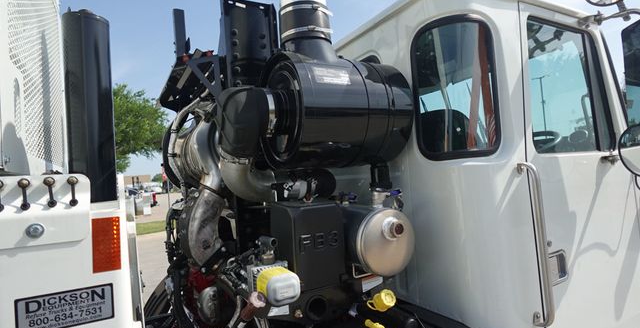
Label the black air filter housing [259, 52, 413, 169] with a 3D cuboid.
[{"bbox_3d":[0.043,-0.182,1.285,0.420,0.385,0.385,-3,-1,-29],"label":"black air filter housing"}]

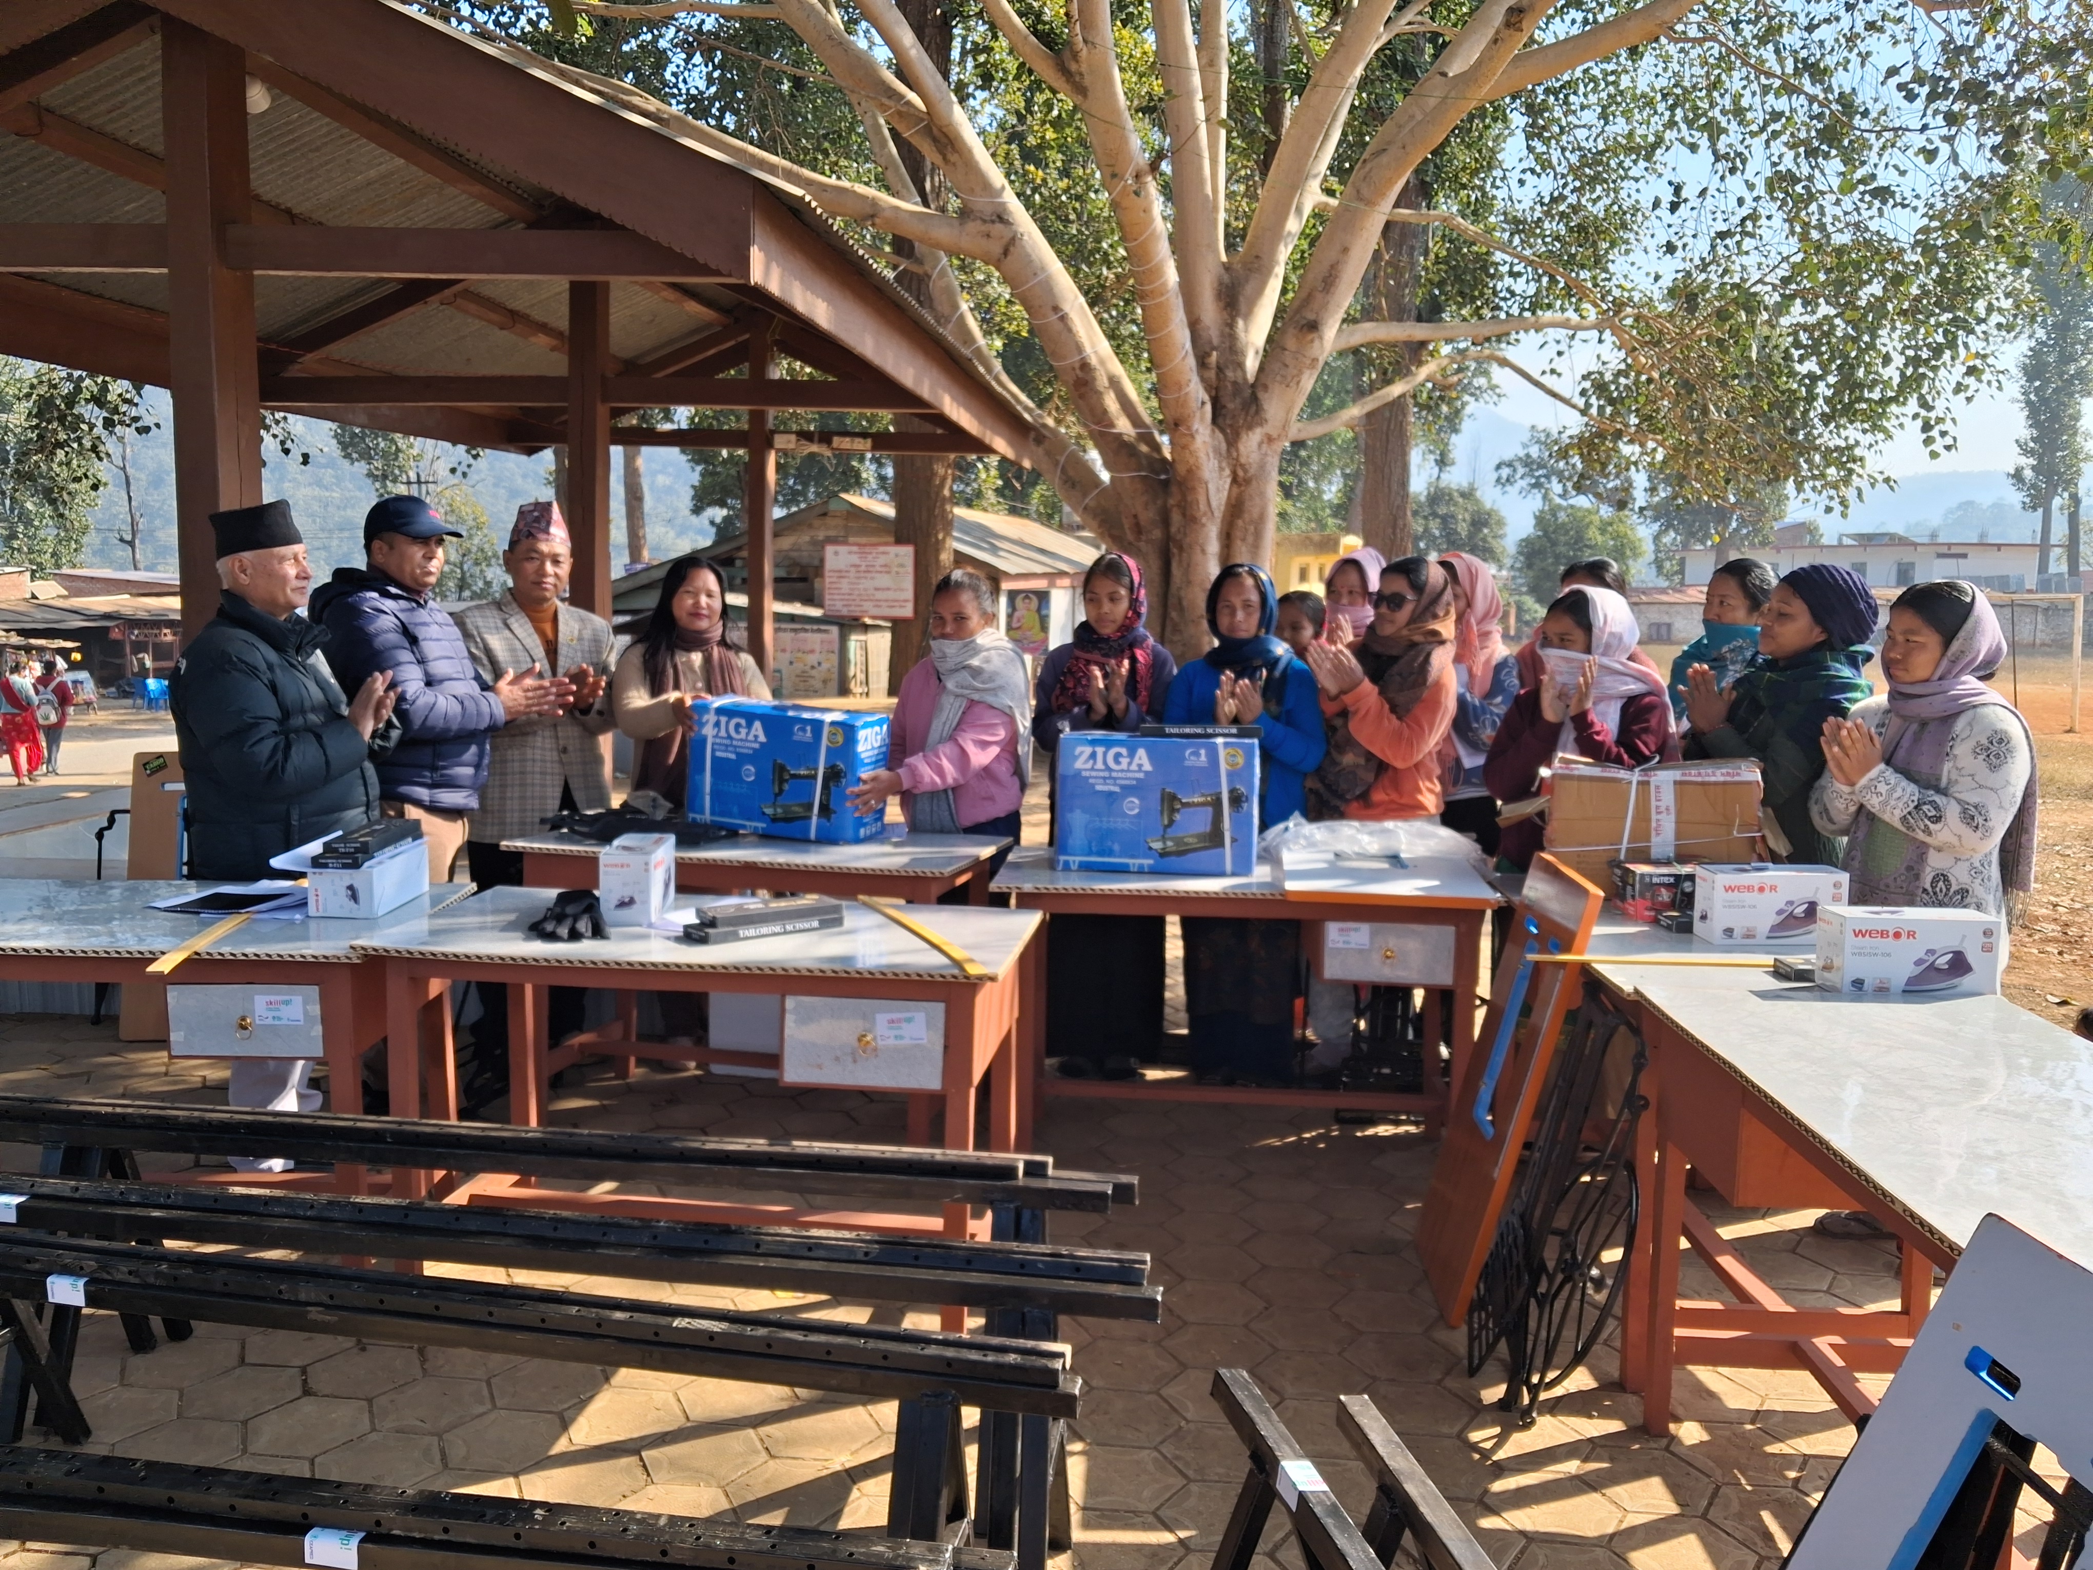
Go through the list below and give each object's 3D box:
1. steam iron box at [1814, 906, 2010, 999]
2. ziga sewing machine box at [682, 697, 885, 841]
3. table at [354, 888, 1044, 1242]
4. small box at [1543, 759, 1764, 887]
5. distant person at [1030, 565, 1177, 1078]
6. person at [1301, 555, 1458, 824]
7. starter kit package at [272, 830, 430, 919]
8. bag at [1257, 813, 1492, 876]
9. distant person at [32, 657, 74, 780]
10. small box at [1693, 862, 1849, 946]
[{"bbox_3d":[1.564,0.301,2.960,0.284,0.139,0.103,1,6,-3],"label":"steam iron box"},{"bbox_3d":[-0.725,-0.043,4.611,0.500,0.335,0.225,7,9,18],"label":"ziga sewing machine box"},{"bbox_3d":[-0.657,0.664,3.299,1.200,0.760,0.640,2,6,5],"label":"table"},{"bbox_3d":[1.440,0.112,3.944,0.470,0.305,0.250,3,6,11],"label":"small box"},{"bbox_3d":[0.181,0.080,5.040,0.470,1.578,0.420,2,6,3],"label":"distant person"},{"bbox_3d":[1.011,0.098,4.958,0.420,1.590,0.460,-4,8,-40],"label":"person"},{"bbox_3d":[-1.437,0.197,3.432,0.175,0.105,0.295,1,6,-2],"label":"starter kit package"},{"bbox_3d":[0.846,0.157,4.267,0.600,0.120,0.360,2,6,5],"label":"bag"},{"bbox_3d":[-12.960,-0.885,21.300,0.500,1.540,0.380,-2,7,-28],"label":"distant person"},{"bbox_3d":[1.523,0.251,3.430,0.290,0.140,0.100,1,6,-9],"label":"small box"}]

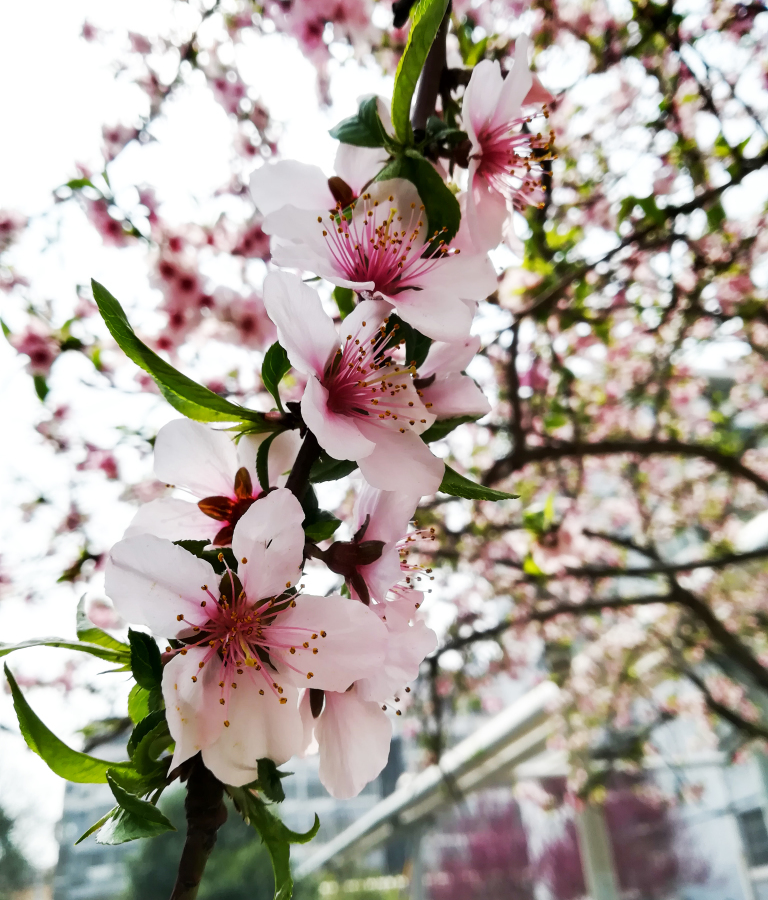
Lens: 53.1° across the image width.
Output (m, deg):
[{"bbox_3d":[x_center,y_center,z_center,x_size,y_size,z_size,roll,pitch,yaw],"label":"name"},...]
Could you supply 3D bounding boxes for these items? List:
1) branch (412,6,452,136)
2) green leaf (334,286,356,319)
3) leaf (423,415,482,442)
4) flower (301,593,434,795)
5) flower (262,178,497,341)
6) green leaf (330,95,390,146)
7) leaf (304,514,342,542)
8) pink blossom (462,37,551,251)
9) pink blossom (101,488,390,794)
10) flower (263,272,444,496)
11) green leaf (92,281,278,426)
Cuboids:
[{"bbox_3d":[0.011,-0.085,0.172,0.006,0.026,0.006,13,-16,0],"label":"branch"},{"bbox_3d":[-0.009,-0.034,0.178,0.006,0.009,0.004,0,0,0],"label":"green leaf"},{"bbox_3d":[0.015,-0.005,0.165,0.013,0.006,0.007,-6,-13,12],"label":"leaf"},{"bbox_3d":[-0.004,0.053,0.172,0.022,0.044,0.030,20,-12,-37],"label":"flower"},{"bbox_3d":[-0.003,-0.042,0.170,0.048,0.036,0.024,0,-38,-6],"label":"flower"},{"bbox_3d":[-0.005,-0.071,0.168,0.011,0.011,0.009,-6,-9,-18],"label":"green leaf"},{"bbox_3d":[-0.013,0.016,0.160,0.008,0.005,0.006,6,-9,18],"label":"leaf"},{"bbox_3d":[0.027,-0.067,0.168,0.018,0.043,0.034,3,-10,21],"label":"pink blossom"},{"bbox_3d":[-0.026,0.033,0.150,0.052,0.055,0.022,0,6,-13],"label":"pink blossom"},{"bbox_3d":[-0.007,-0.012,0.160,0.034,0.042,0.024,0,-18,-40],"label":"flower"},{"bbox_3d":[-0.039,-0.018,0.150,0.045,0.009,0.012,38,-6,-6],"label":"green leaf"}]

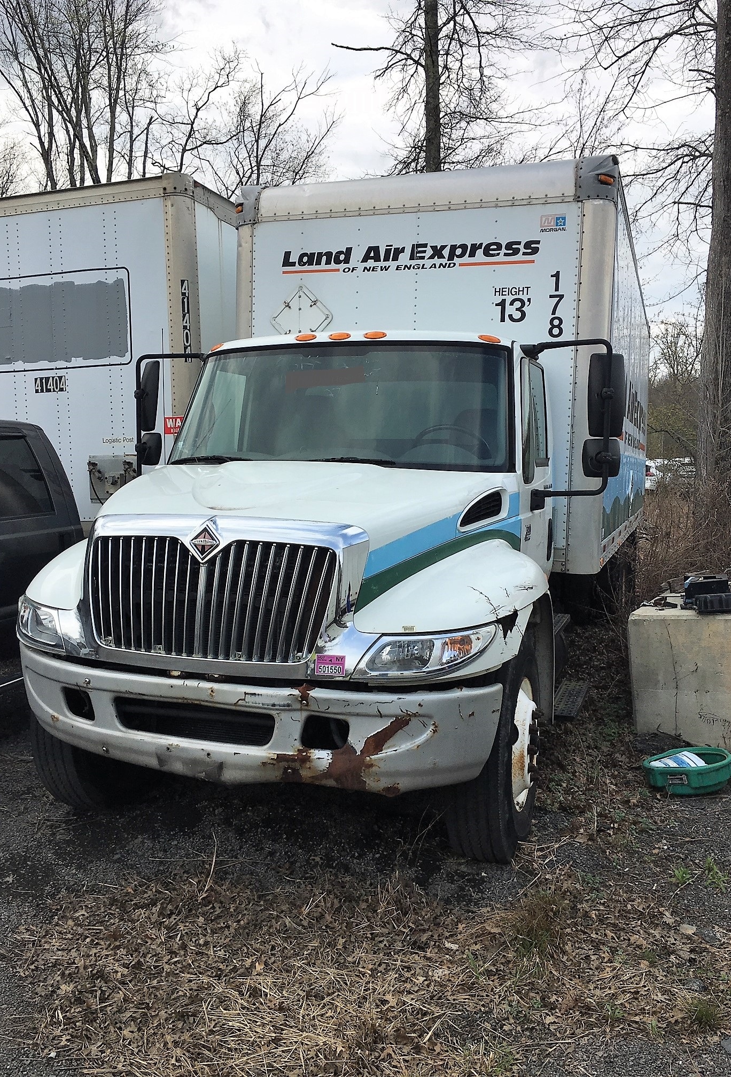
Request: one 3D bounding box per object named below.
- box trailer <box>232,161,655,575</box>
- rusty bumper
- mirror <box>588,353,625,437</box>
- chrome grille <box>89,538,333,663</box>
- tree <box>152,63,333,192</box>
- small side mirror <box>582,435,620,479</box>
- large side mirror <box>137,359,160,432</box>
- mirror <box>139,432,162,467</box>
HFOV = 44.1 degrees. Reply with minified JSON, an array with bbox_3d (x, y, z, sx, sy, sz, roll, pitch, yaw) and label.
[{"bbox_3d":[1.537,-1.367,9.673,2.590,2.600,7.950,3,4,19],"label":"box trailer"},{"bbox_3d":[-0.615,0.714,3.658,2.260,0.450,0.460,3,4,19],"label":"rusty bumper"},{"bbox_3d":[1.258,-0.745,4.701,0.190,0.430,0.090,1,4,-3],"label":"mirror"},{"bbox_3d":[-0.633,0.241,3.539,1.070,0.450,0.150,3,4,19],"label":"chrome grille"},{"bbox_3d":[-3.120,-5.836,22.413,4.988,11.687,4.988,1,4,0],"label":"tree"},{"bbox_3d":[1.237,-0.417,4.729,0.190,0.200,0.090,1,4,-3],"label":"small side mirror"},{"bbox_3d":[-1.331,-0.880,5.584,0.090,0.430,0.190,-2,5,-37],"label":"large side mirror"},{"bbox_3d":[-1.327,-0.551,5.604,0.090,0.200,0.190,-2,5,-37],"label":"mirror"}]

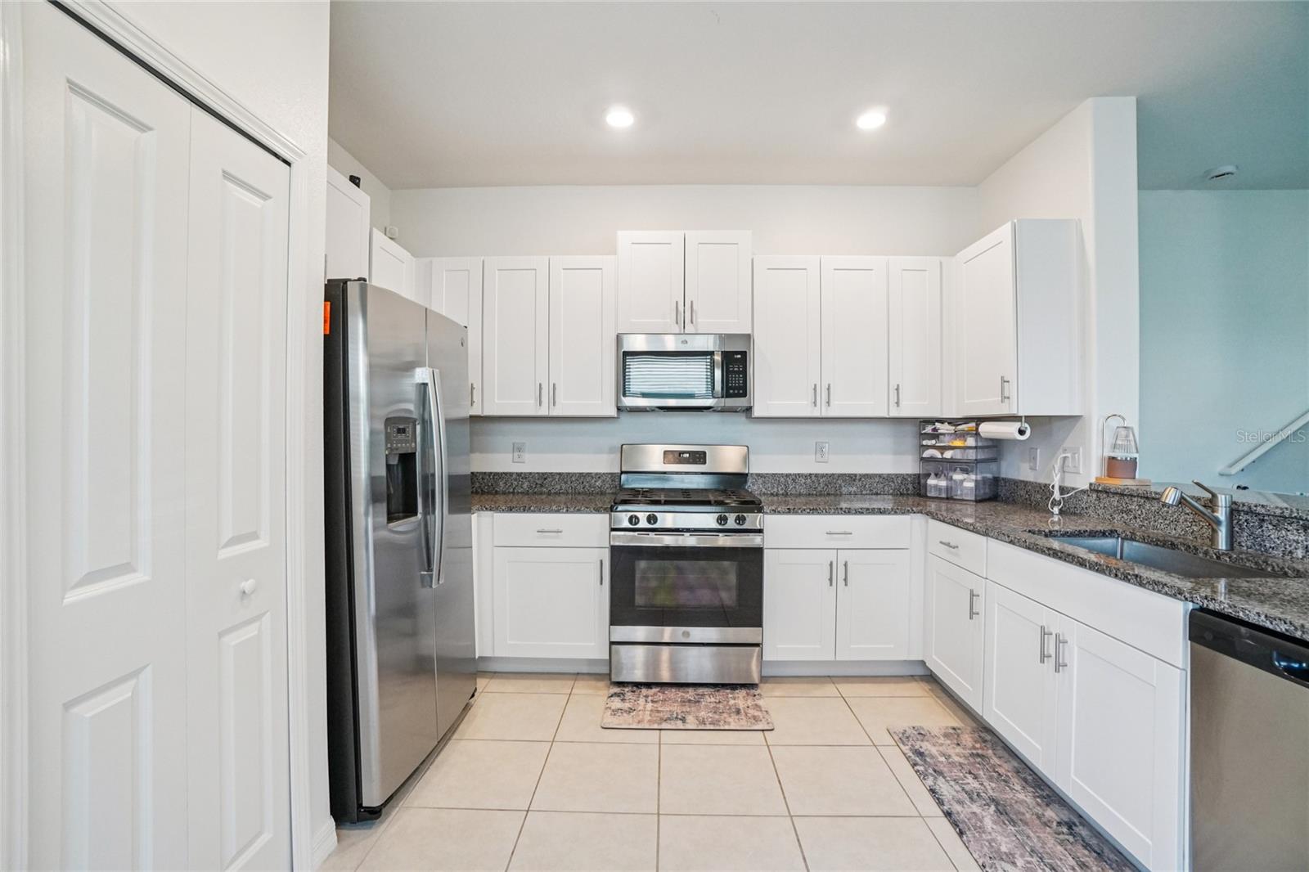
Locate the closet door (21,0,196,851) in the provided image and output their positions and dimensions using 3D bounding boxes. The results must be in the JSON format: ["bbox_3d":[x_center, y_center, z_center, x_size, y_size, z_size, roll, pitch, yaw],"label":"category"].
[{"bbox_3d":[-1.079,0.264,1.081,0.035,2.015,0.318,0,0,1],"label":"closet door"}]

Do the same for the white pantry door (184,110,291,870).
[{"bbox_3d":[-1.065,0.250,1.395,0.035,2.030,0.342,0,0,1],"label":"white pantry door"}]

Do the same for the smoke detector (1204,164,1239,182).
[{"bbox_3d":[3.365,-1.555,3.230,0.142,0.045,0.142,0,1,1],"label":"smoke detector"}]

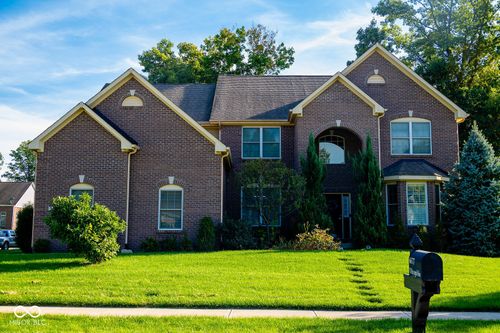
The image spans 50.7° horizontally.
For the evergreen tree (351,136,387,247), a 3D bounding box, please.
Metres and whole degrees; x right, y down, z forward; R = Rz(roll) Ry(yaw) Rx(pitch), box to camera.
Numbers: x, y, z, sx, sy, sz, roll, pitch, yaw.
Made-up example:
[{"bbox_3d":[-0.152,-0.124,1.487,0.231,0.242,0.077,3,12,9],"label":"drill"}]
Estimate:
[{"bbox_3d":[4.785,0.998,21.263,1.465,4.482,1.465,0,-7,1],"label":"evergreen tree"}]

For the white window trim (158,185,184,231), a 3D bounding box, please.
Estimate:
[{"bbox_3d":[-2.873,1.506,19.296,0.925,1.657,0.120,0,-7,0],"label":"white window trim"}]

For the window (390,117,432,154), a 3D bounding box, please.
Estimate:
[{"bbox_3d":[6.960,-1.292,22.775,1.782,1.652,0.140,0,-7,1],"label":"window"}]

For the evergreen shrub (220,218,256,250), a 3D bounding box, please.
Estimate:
[{"bbox_3d":[-0.446,2.632,20.442,1.396,1.230,1.250,0,-7,1],"label":"evergreen shrub"}]

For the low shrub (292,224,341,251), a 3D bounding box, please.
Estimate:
[{"bbox_3d":[2.498,2.675,19.822,1.803,0.949,1.500,0,-7,0],"label":"low shrub"}]

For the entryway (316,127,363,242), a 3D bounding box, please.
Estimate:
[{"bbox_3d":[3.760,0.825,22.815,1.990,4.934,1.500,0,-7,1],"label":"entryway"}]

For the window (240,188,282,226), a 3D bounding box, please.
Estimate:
[{"bbox_3d":[0.480,1.744,23.059,1.791,1.745,0.140,0,-7,1],"label":"window"}]

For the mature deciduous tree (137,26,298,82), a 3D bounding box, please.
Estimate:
[{"bbox_3d":[-2.773,-2.917,42.739,12.840,17.864,12.500,0,-7,0],"label":"mature deciduous tree"}]

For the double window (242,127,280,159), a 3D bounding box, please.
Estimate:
[{"bbox_3d":[0.499,-1.050,23.413,1.797,1.494,0.140,0,-7,1],"label":"double window"}]

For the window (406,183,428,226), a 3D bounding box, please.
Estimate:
[{"bbox_3d":[6.960,1.550,21.950,0.860,1.790,0.140,0,-7,0],"label":"window"}]

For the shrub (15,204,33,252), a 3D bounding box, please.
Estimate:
[{"bbox_3d":[-8.455,2.335,19.915,0.875,1.799,0.875,0,-7,1],"label":"shrub"}]

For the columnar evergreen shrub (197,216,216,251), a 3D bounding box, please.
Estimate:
[{"bbox_3d":[-1.542,2.384,18.698,0.709,1.220,0.700,0,-7,0],"label":"columnar evergreen shrub"}]

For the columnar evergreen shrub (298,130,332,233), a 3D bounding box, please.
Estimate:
[{"bbox_3d":[2.646,0.859,21.318,1.371,4.538,1.371,0,-7,1],"label":"columnar evergreen shrub"}]

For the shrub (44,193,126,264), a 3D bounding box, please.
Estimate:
[{"bbox_3d":[-5.047,1.901,16.187,2.485,2.056,2.300,0,-7,0],"label":"shrub"}]

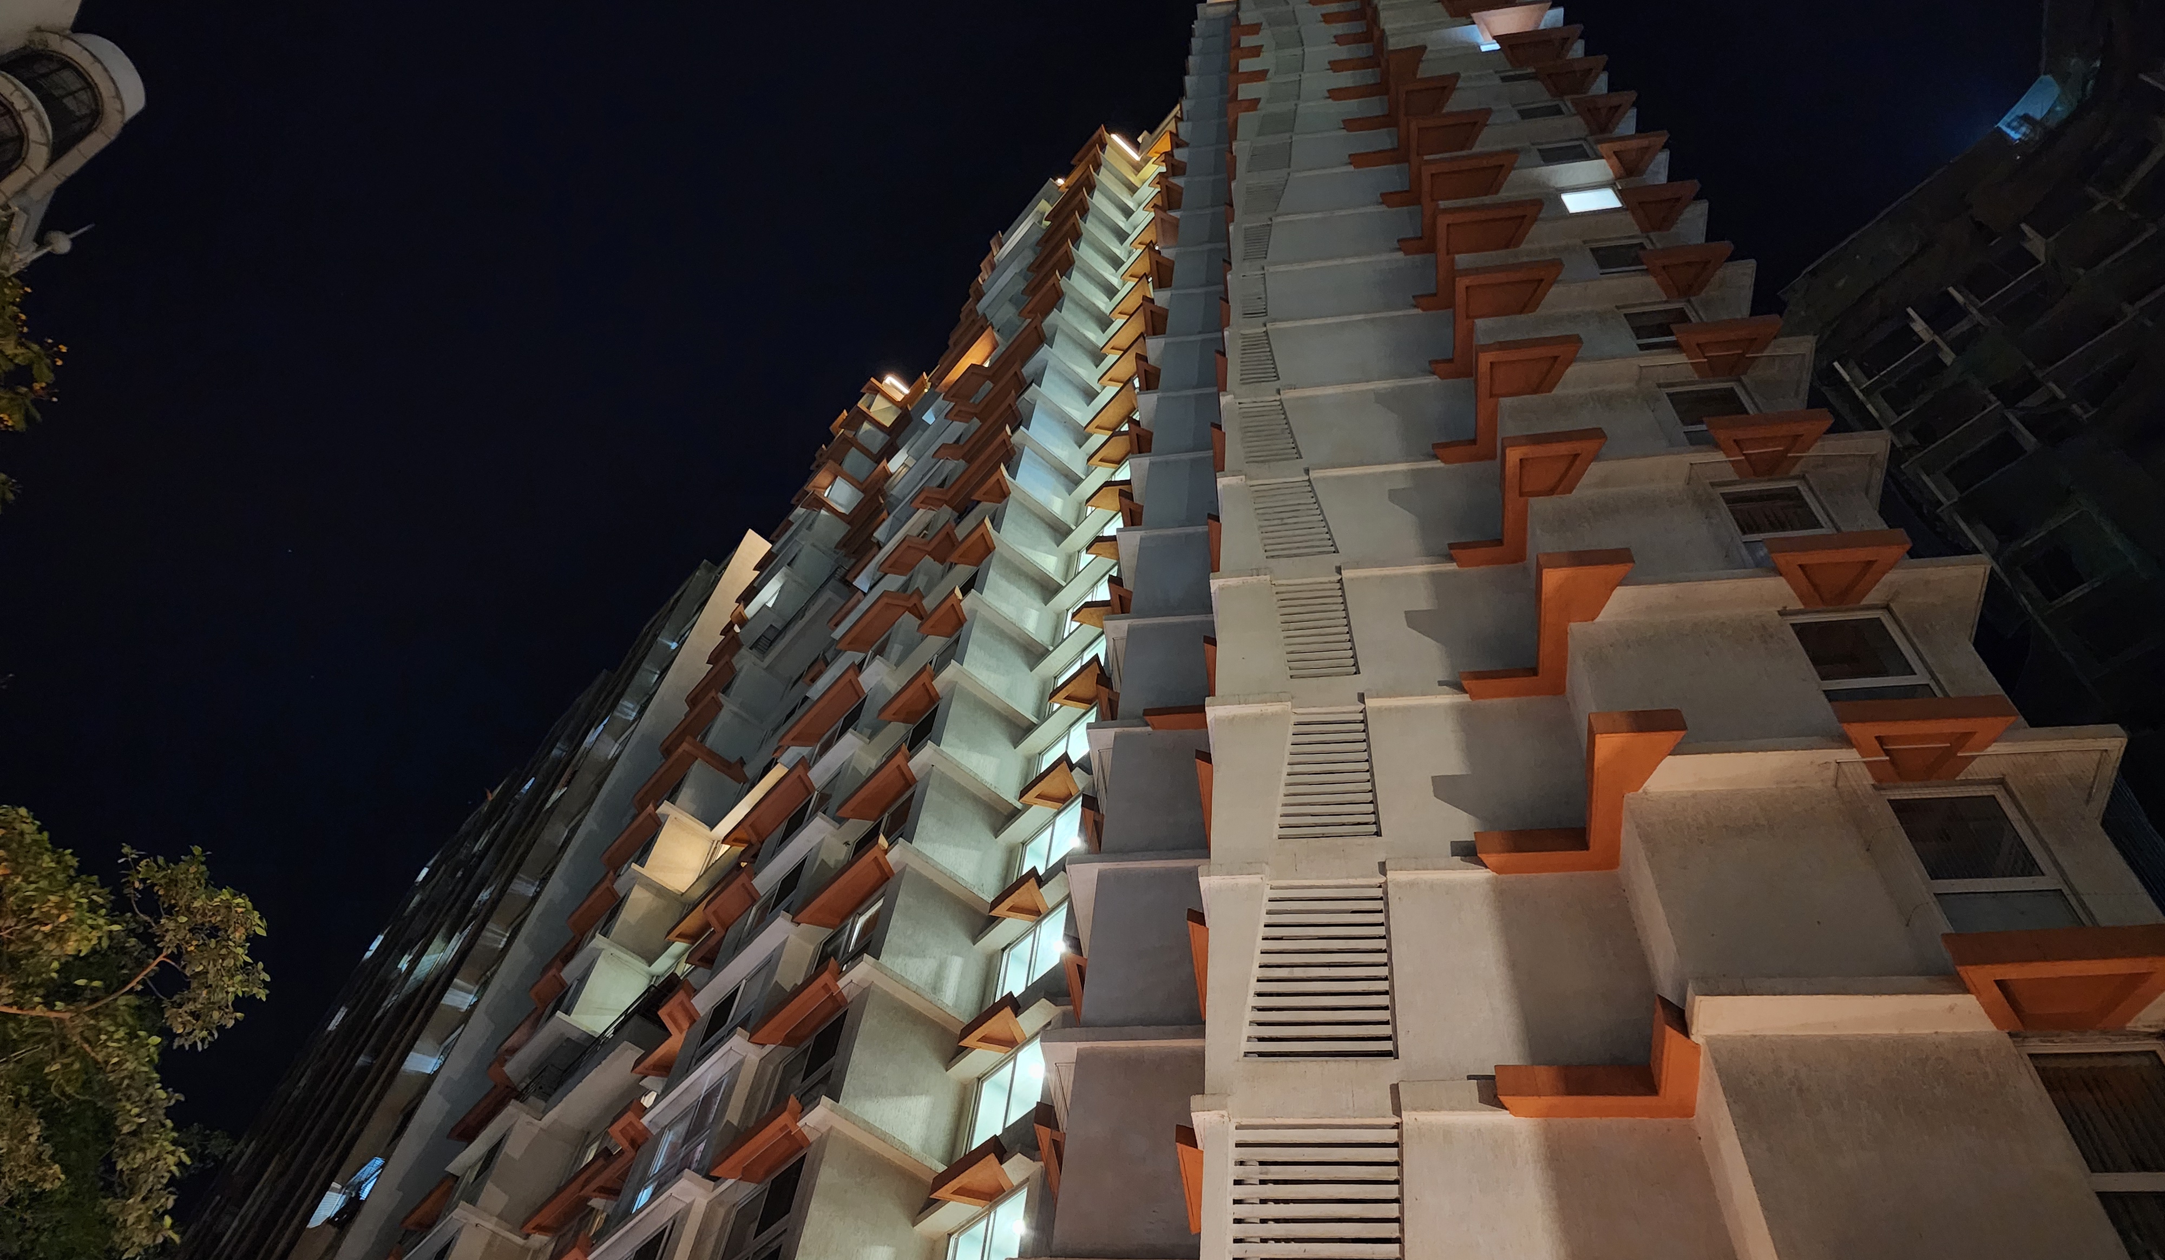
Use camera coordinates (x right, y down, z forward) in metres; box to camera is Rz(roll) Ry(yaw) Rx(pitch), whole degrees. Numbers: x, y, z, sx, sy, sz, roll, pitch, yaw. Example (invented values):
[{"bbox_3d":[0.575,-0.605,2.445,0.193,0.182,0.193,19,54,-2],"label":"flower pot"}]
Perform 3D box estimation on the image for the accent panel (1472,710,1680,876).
[{"bbox_3d":[5.013,1.684,14.621,1.925,0.330,1.841,-3,-56,9],"label":"accent panel"}]

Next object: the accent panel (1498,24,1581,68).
[{"bbox_3d":[11.355,-14.421,35.711,2.030,0.330,0.710,-3,-56,9],"label":"accent panel"}]

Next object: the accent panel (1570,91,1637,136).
[{"bbox_3d":[11.095,-11.004,30.767,1.370,0.350,0.730,-3,-56,9],"label":"accent panel"}]

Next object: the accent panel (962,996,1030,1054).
[{"bbox_3d":[-1.393,6.961,25.068,0.753,0.300,1.437,37,-59,-17],"label":"accent panel"}]

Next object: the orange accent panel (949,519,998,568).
[{"bbox_3d":[-2.775,-2.236,38.606,0.680,0.330,1.570,36,-59,-18],"label":"orange accent panel"}]

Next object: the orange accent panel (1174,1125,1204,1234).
[{"bbox_3d":[1.318,5.272,13.817,0.640,0.250,1.400,-3,-56,9],"label":"orange accent panel"}]

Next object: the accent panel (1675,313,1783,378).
[{"bbox_3d":[9.385,-4.107,21.054,1.440,0.310,0.760,-3,-56,9],"label":"accent panel"}]

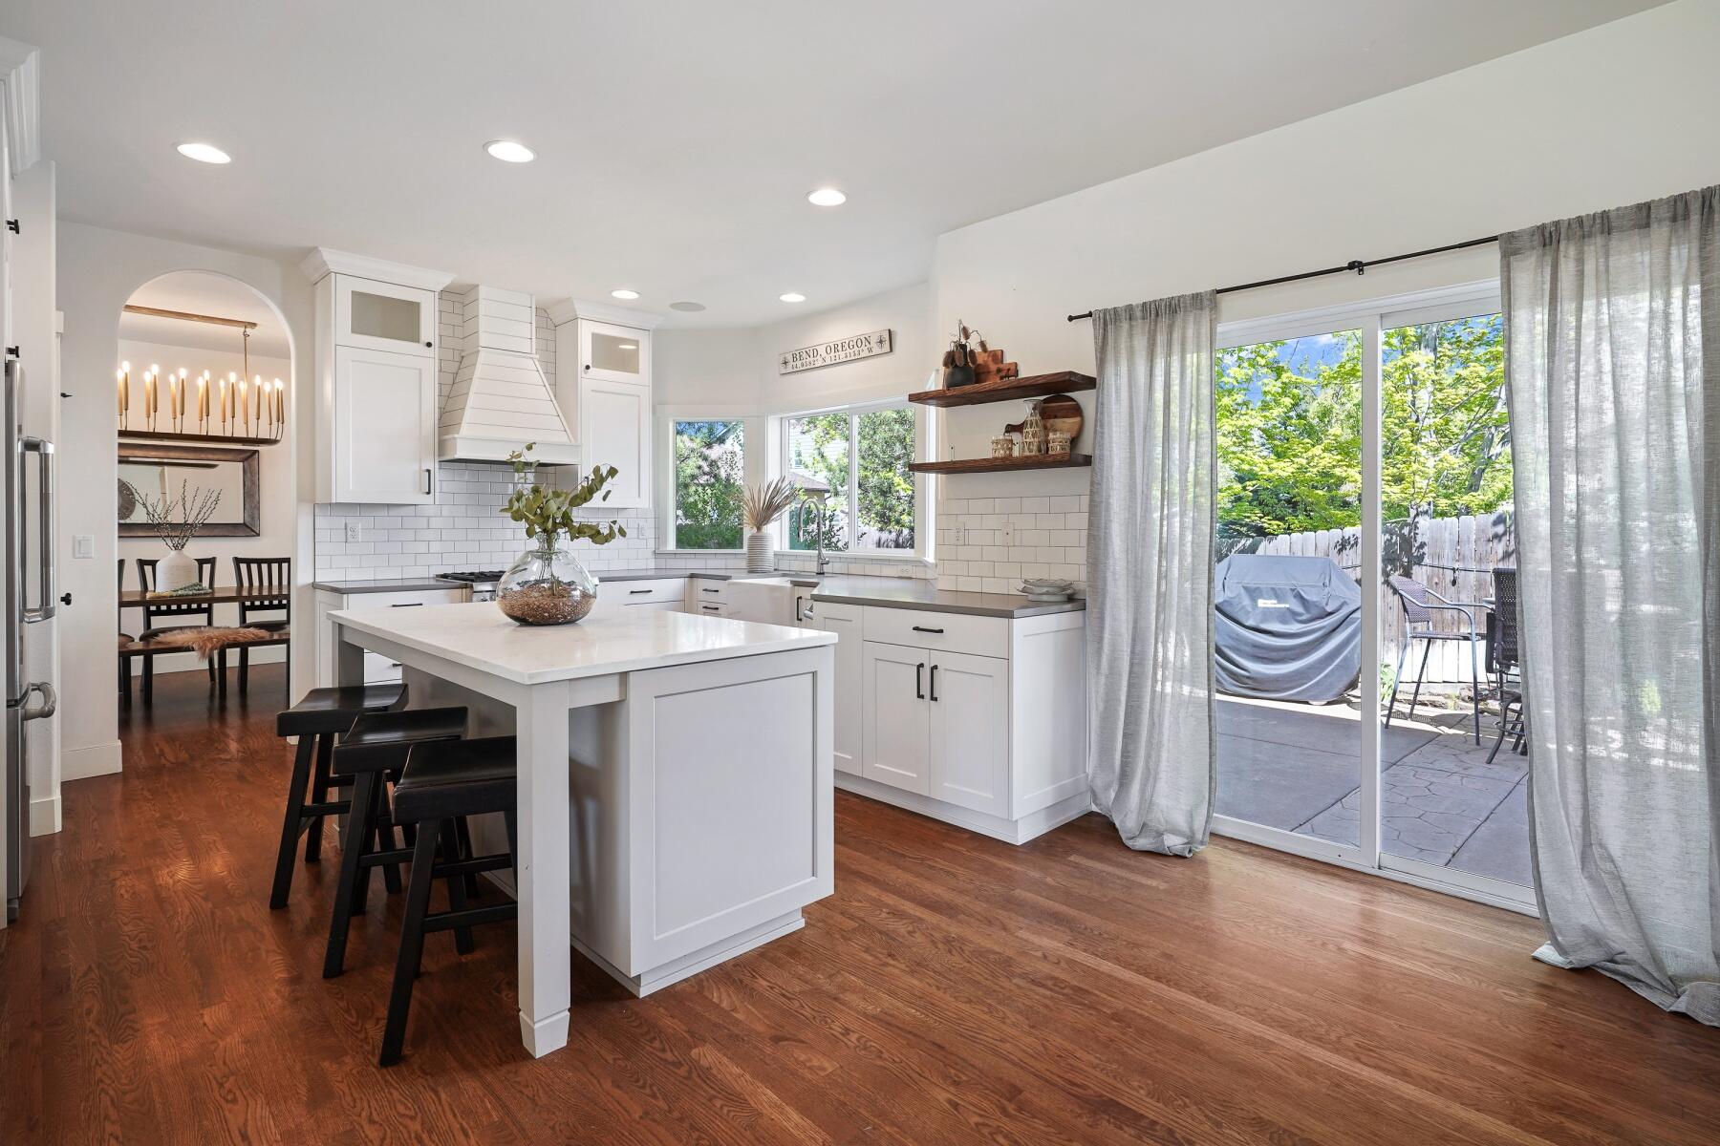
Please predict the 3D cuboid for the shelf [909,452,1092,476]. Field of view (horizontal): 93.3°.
[{"bbox_3d":[0.643,-0.497,3.791,0.240,0.048,0.895,-3,4,-44],"label":"shelf"}]

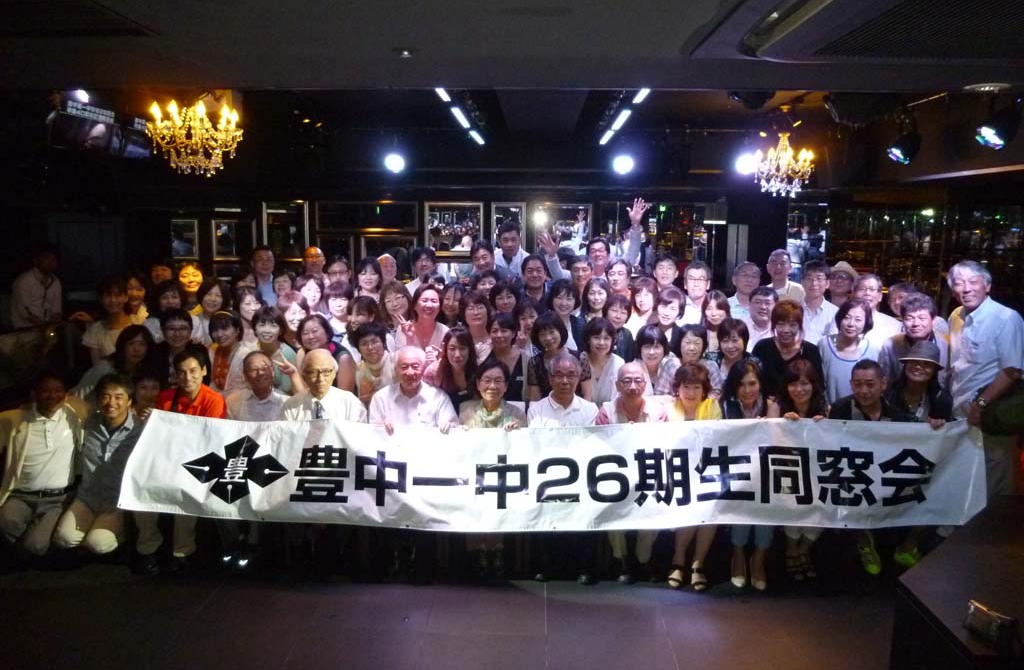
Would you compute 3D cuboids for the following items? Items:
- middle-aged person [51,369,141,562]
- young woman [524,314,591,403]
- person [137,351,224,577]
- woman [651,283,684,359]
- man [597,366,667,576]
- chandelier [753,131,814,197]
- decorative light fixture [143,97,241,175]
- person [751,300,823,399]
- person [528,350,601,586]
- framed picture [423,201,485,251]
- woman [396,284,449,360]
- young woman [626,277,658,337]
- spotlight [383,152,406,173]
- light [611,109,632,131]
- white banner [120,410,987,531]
[{"bbox_3d":[-2.461,0.787,4.485,0.540,1.090,0.660,-1,8,-12],"label":"middle-aged person"},{"bbox_3d":[0.292,0.531,4.833,0.450,1.370,0.420,1,9,2],"label":"young woman"},{"bbox_3d":[-1.906,0.680,4.274,0.540,1.210,0.680,-1,9,-10],"label":"person"},{"bbox_3d":[1.015,0.450,4.948,0.430,1.553,0.300,2,9,7],"label":"woman"},{"bbox_3d":[0.695,0.738,4.379,0.480,1.161,0.800,1,9,6],"label":"man"},{"bbox_3d":[1.950,-1.222,5.301,0.430,0.455,0.430,4,10,19],"label":"chandelier"},{"bbox_3d":[-2.037,-1.272,4.736,0.610,0.490,0.610,1,8,2],"label":"decorative light fixture"},{"bbox_3d":[1.681,0.524,4.680,0.460,1.504,0.320,2,9,11],"label":"person"},{"bbox_3d":[0.283,0.737,4.404,0.460,1.260,0.660,0,8,-1],"label":"person"},{"bbox_3d":[-0.680,-1.259,8.743,0.710,0.620,0.050,1,9,2],"label":"framed picture"},{"bbox_3d":[-0.567,0.454,5.128,0.480,1.610,0.400,0,8,-3],"label":"woman"},{"bbox_3d":[0.897,0.385,5.246,0.430,1.586,0.300,1,9,6],"label":"young woman"},{"bbox_3d":[-1.109,-1.628,6.980,0.230,0.230,0.250,1,21,2],"label":"spotlight"},{"bbox_3d":[0.888,-1.754,5.996,0.070,0.060,1.237,1,9,2],"label":"light"},{"bbox_3d":[0.178,0.749,4.055,4.650,0.580,0.180,1,-5,2],"label":"white banner"}]

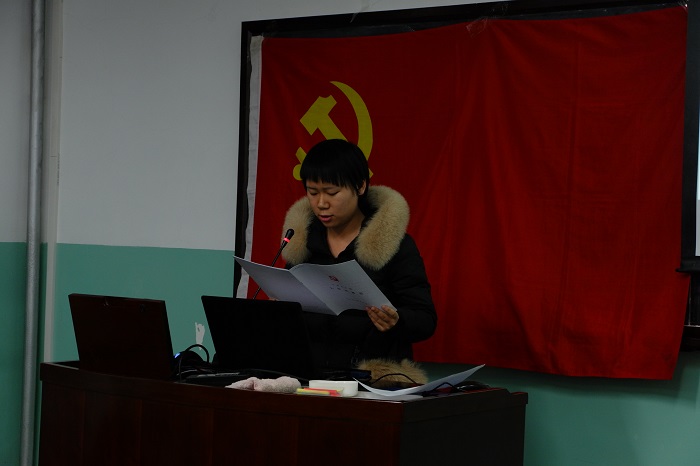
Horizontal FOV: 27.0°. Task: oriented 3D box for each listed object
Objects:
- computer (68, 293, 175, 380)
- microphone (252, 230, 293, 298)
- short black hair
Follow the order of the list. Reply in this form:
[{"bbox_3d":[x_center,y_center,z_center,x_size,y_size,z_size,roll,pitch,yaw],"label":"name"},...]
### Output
[{"bbox_3d":[-0.563,0.291,4.031,0.373,0.222,0.235,2,0,37],"label":"computer"},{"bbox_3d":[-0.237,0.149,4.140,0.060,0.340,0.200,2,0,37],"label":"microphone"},{"bbox_3d":[-0.040,-0.183,4.280,0.190,0.190,0.225,2,15,34],"label":"short black hair"}]

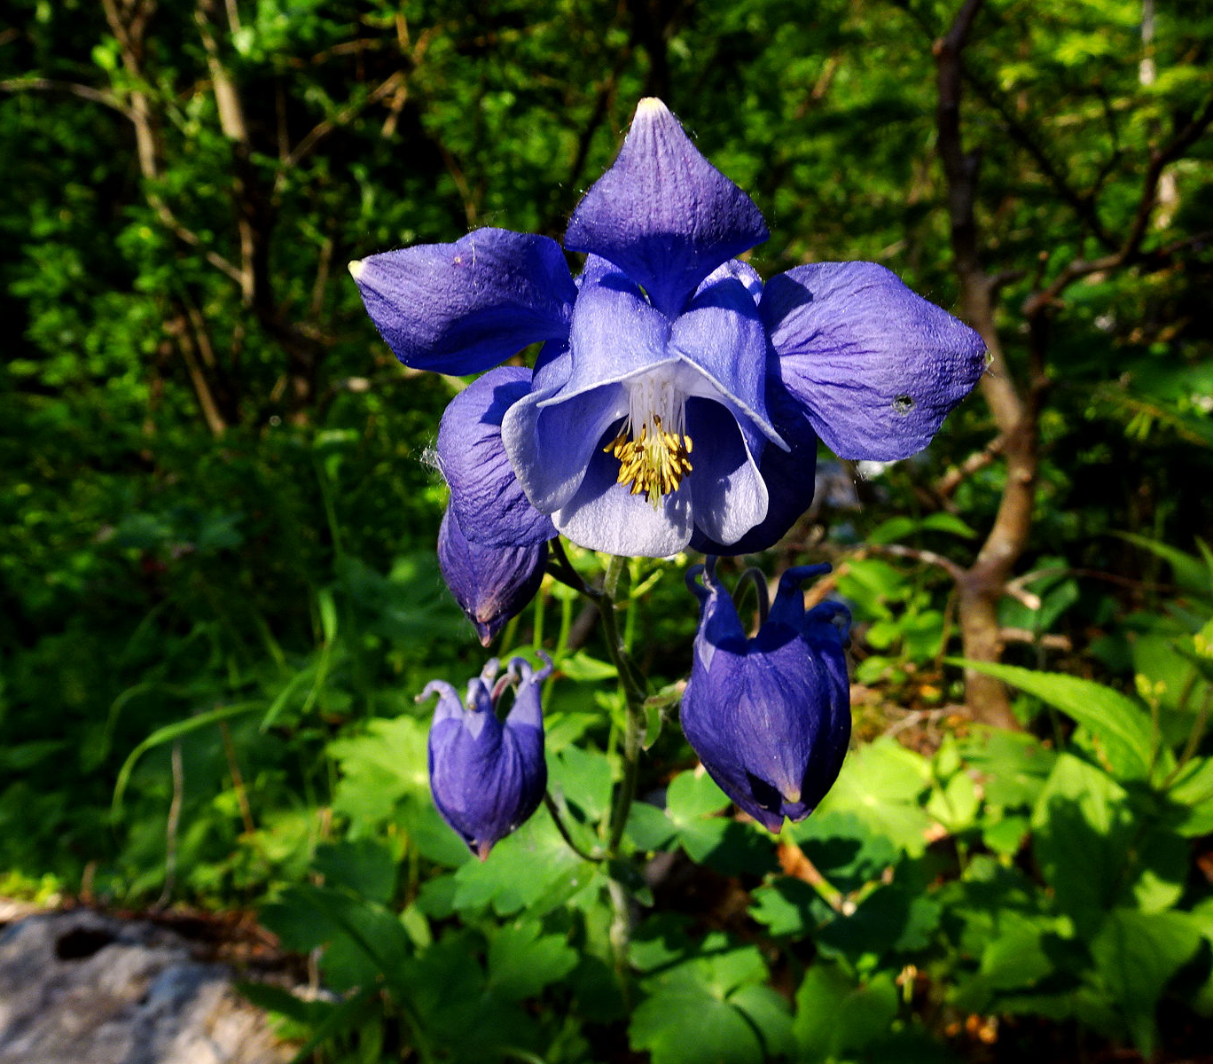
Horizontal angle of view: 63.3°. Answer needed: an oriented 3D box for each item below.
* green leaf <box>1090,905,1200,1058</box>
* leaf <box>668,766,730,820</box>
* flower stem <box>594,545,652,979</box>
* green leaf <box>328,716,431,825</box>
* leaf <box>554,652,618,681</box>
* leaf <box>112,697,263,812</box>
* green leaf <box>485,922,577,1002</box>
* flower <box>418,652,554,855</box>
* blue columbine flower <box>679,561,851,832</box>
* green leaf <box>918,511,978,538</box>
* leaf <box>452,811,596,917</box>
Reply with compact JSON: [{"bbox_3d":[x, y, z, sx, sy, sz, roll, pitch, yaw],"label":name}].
[{"bbox_3d":[0.242,0.202,0.440,0.050,0.060,0.035,0,13,0],"label":"green leaf"},{"bbox_3d":[0.035,0.096,0.360,0.026,0.007,0.025,4,42,5],"label":"leaf"},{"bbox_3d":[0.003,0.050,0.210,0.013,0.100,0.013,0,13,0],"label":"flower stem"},{"bbox_3d":[-0.091,0.097,0.400,0.046,0.012,0.048,0,44,0],"label":"green leaf"},{"bbox_3d":[-0.007,0.044,0.320,0.021,0.009,0.015,0,13,0],"label":"leaf"},{"bbox_3d":[-0.265,0.142,0.620,0.095,0.068,0.035,0,13,0],"label":"leaf"},{"bbox_3d":[-0.020,0.116,0.265,0.026,0.016,0.022,0,13,0],"label":"green leaf"},{"bbox_3d":[-0.031,0.058,0.255,0.032,0.051,0.032,0,13,0],"label":"flower"},{"bbox_3d":[0.032,0.034,0.200,0.033,0.051,0.033,0,13,0],"label":"blue columbine flower"},{"bbox_3d":[0.284,-0.006,0.820,0.051,0.012,0.026,16,36,8],"label":"green leaf"},{"bbox_3d":[-0.029,0.115,0.345,0.052,0.012,0.047,0,38,0],"label":"leaf"}]

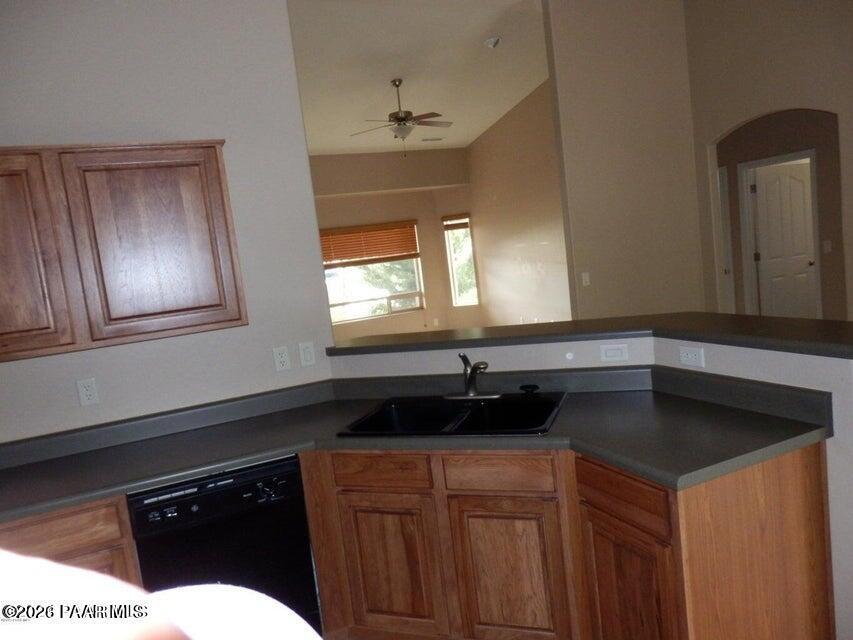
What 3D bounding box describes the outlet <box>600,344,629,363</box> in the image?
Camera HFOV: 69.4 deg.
[{"bbox_3d":[0.811,0.143,2.660,0.115,0.071,0.010,-4,7,19],"label":"outlet"}]

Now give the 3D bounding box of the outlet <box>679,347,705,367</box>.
[{"bbox_3d":[1.032,0.144,2.393,0.010,0.071,0.115,-9,7,-24],"label":"outlet"}]

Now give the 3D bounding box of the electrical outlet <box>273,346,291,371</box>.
[{"bbox_3d":[-0.701,0.189,2.994,0.071,0.115,0.010,-9,7,-24],"label":"electrical outlet"}]

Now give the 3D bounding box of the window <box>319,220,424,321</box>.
[{"bbox_3d":[-0.869,-0.711,9.152,1.750,1.369,0.100,-9,7,-24],"label":"window"}]

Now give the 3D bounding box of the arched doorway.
[{"bbox_3d":[3.146,-0.565,5.515,0.130,2.421,1.224,-9,7,-24],"label":"arched doorway"}]

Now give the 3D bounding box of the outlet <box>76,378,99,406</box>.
[{"bbox_3d":[-1.456,0.311,2.653,0.071,0.115,0.010,-9,7,-24],"label":"outlet"}]

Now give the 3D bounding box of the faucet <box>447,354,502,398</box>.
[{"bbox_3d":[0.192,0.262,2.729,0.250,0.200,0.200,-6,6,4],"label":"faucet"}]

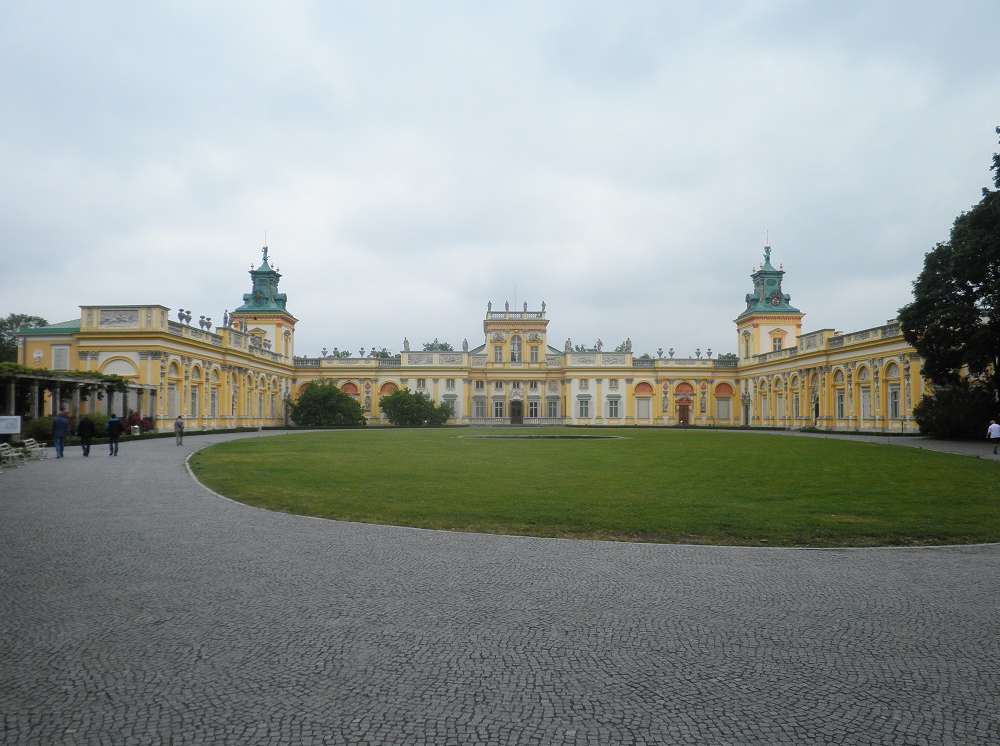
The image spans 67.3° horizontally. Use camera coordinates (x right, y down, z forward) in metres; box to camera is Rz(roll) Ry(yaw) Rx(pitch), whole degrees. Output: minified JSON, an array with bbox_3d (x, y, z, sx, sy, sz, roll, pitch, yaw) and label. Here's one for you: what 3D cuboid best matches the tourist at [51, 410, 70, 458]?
[{"bbox_3d":[-16.754,2.367,28.719,0.560,1.787,0.420,1,-4,-15],"label":"tourist"}]

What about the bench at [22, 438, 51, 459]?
[{"bbox_3d":[-17.910,2.931,29.025,0.660,0.780,1.680,1,-4,-23],"label":"bench"}]

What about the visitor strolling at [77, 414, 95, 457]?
[{"bbox_3d":[-16.906,2.573,30.724,0.560,1.725,0.420,1,-4,-15],"label":"visitor strolling"}]

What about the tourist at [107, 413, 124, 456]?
[{"bbox_3d":[-15.968,2.593,31.228,0.560,1.733,0.420,1,-4,-15],"label":"tourist"}]

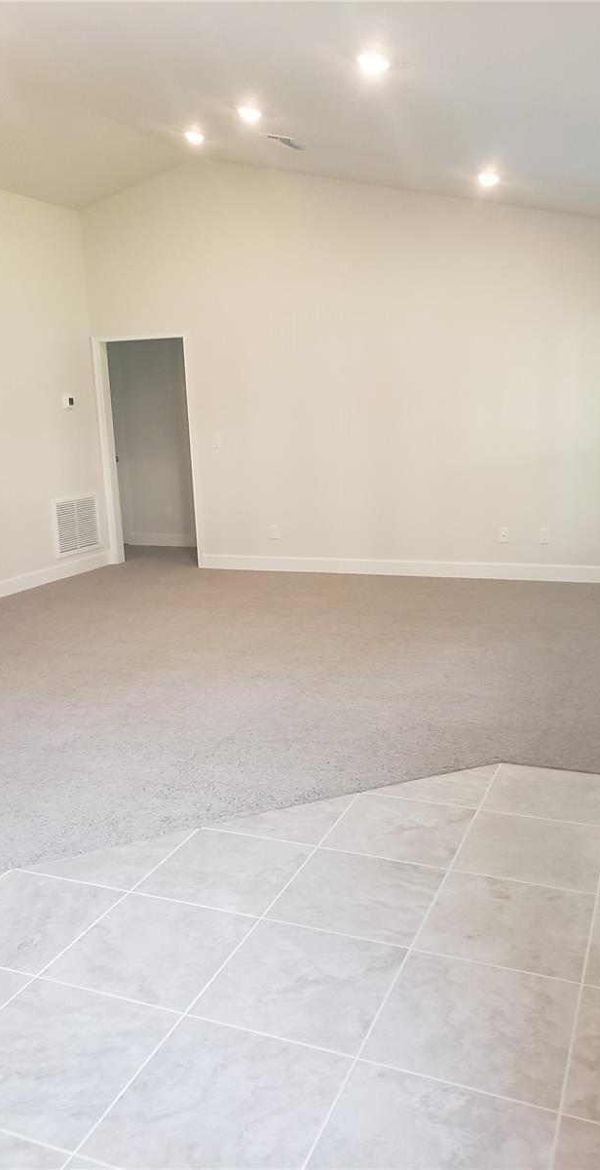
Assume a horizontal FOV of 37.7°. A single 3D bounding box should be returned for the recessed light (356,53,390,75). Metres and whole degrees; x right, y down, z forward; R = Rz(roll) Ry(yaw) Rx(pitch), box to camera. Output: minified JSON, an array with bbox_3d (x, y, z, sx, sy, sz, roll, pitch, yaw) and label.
[{"bbox_3d":[0.302,-2.139,3.609,0.150,0.030,0.150,18,19,20],"label":"recessed light"}]

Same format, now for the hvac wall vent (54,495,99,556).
[{"bbox_3d":[-2.038,-0.554,8.106,0.022,0.530,0.630,3,13,24],"label":"hvac wall vent"}]

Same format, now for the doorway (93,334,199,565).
[{"bbox_3d":[-1.389,-1.231,8.195,1.029,2.130,0.140,3,13,24],"label":"doorway"}]

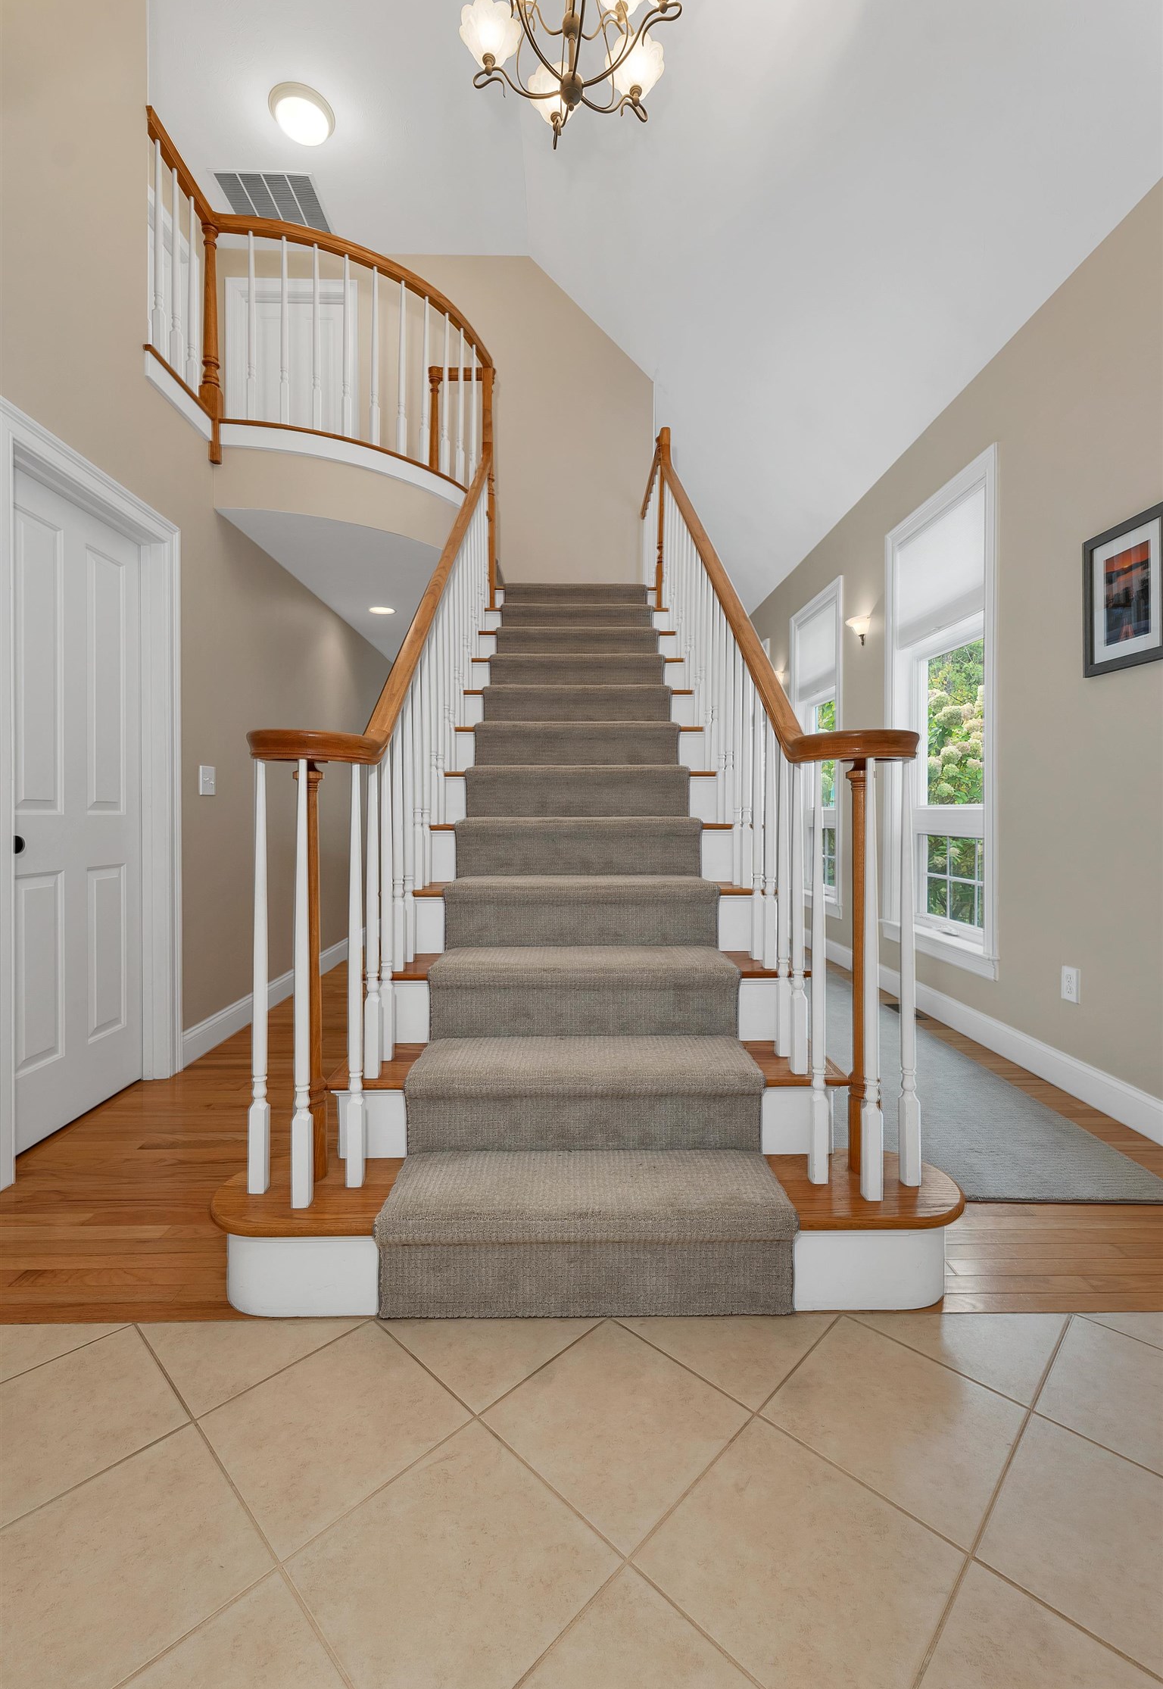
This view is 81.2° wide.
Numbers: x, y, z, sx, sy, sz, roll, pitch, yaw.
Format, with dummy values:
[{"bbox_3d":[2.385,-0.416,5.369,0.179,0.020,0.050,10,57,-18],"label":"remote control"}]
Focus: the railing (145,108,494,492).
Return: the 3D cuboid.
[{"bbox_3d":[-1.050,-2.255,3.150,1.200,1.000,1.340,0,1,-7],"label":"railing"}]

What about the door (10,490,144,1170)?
[{"bbox_3d":[-1.710,-0.107,2.255,0.045,2.030,0.720,0,1,-1],"label":"door"}]

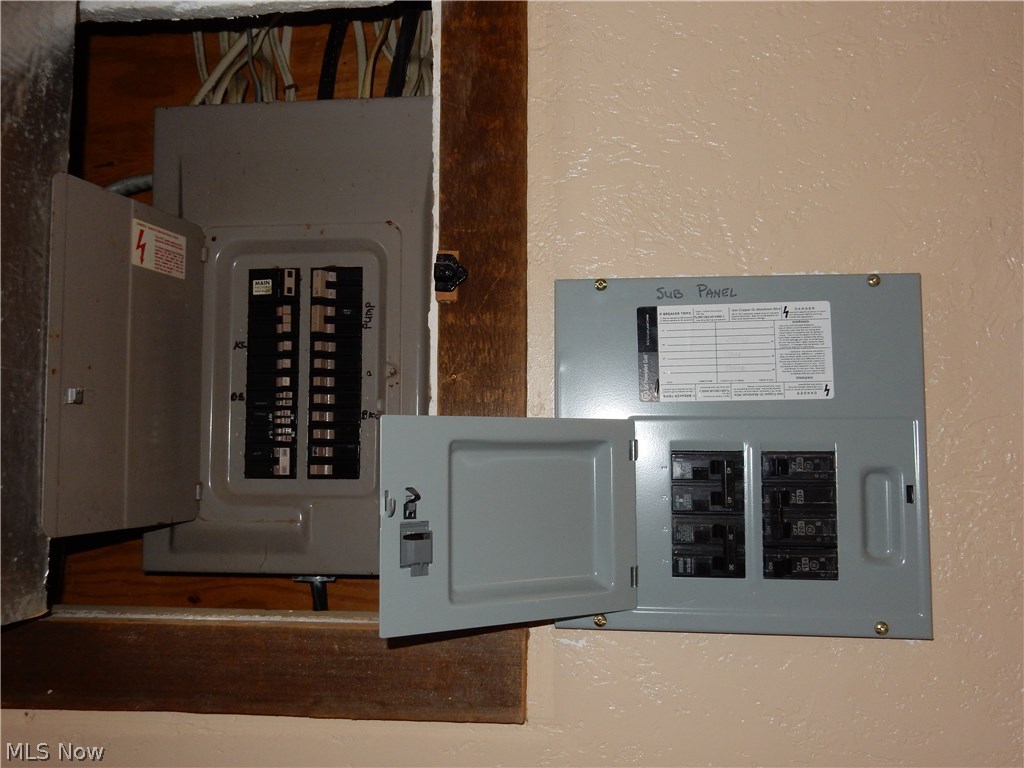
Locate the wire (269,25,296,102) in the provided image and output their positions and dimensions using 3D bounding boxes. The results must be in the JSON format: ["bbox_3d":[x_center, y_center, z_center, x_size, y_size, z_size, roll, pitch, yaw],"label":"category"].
[{"bbox_3d":[-0.274,-0.381,1.058,0.017,0.112,0.015,-14,-5,5],"label":"wire"}]

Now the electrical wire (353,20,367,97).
[{"bbox_3d":[-0.180,-0.384,1.050,0.014,0.110,0.013,-4,-4,6],"label":"electrical wire"}]

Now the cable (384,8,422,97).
[{"bbox_3d":[-0.128,-0.384,1.034,0.022,0.126,0.022,10,-3,7],"label":"cable"}]

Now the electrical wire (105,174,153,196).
[{"bbox_3d":[-0.459,-0.239,1.070,0.062,0.024,0.020,0,-4,6],"label":"electrical wire"}]

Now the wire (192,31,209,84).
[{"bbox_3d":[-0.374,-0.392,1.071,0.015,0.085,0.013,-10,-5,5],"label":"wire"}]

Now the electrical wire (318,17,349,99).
[{"bbox_3d":[-0.211,-0.382,1.048,0.020,0.117,0.020,9,-3,7],"label":"electrical wire"}]

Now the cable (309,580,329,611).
[{"bbox_3d":[-0.218,0.239,1.000,0.018,0.040,0.017,-6,-5,6],"label":"cable"}]

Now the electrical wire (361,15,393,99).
[{"bbox_3d":[-0.159,-0.382,1.042,0.016,0.118,0.014,13,-3,7],"label":"electrical wire"}]

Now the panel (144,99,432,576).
[{"bbox_3d":[-0.220,-0.052,1.017,0.365,0.523,0.103,0,-4,6],"label":"panel"}]

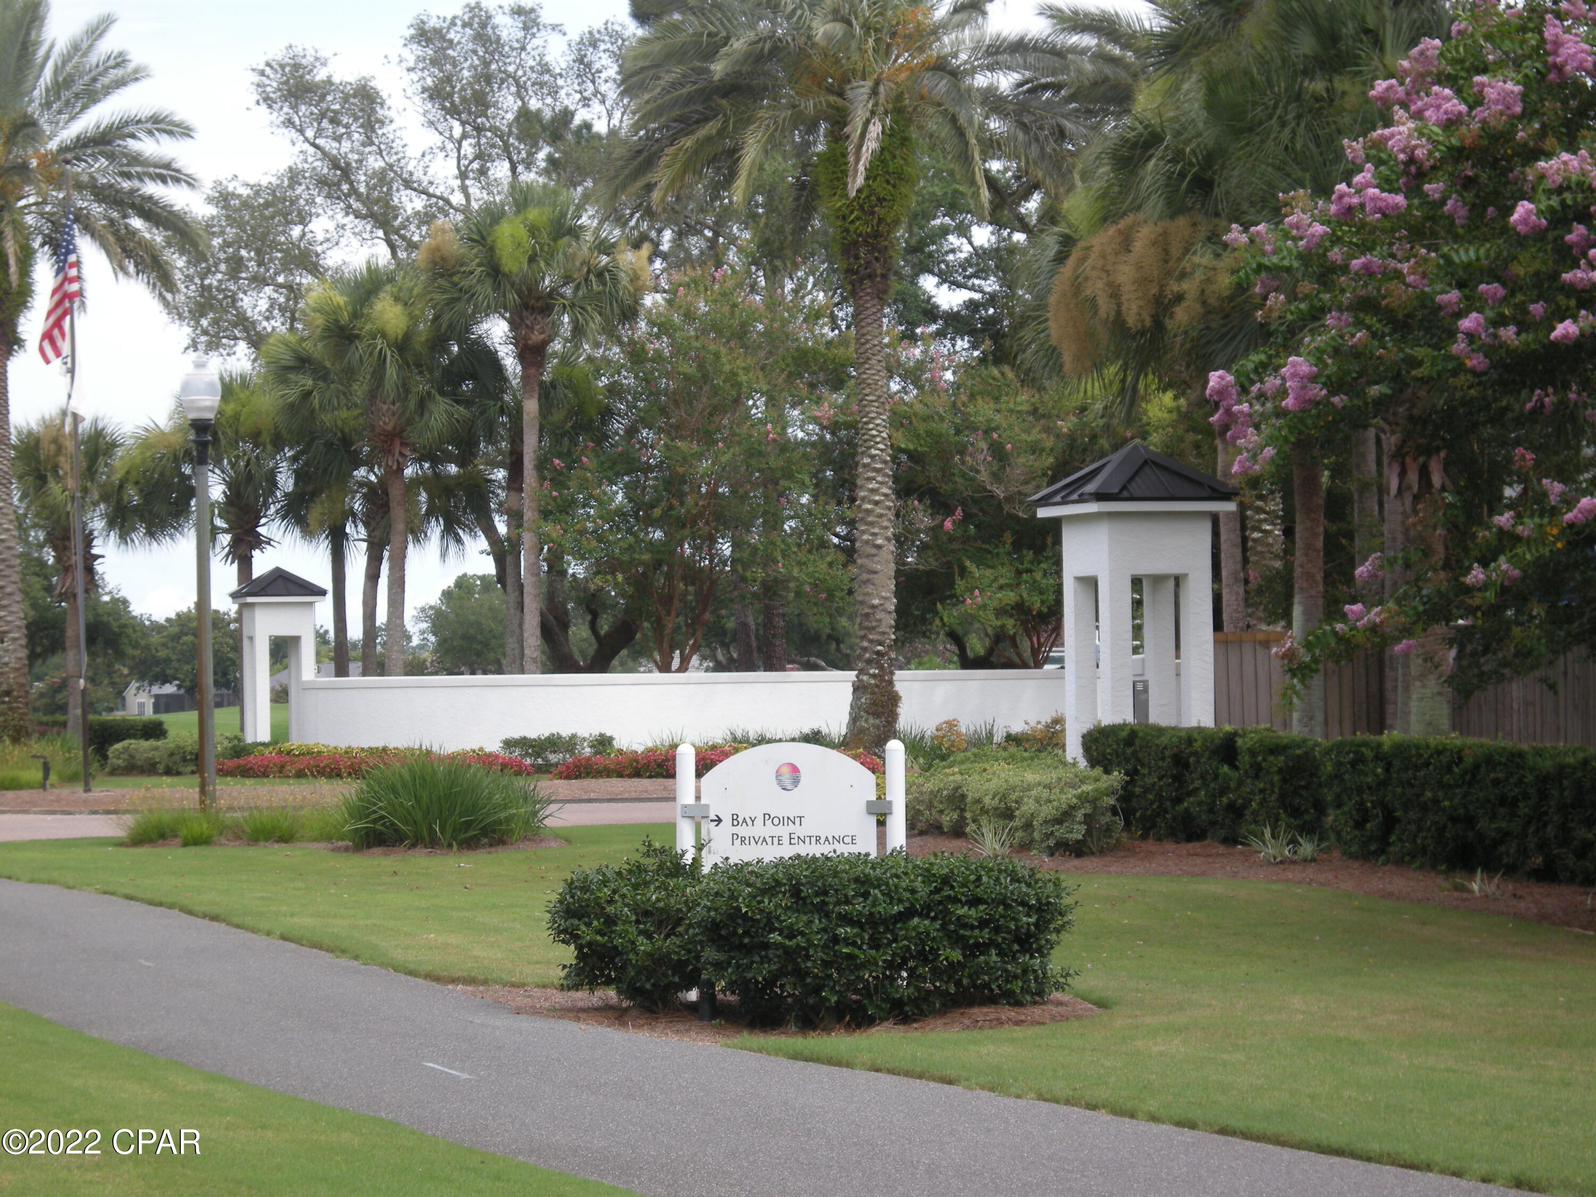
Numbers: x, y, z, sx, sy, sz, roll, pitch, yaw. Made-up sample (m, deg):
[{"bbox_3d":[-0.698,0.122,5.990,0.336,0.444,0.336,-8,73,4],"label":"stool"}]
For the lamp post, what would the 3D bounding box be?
[{"bbox_3d":[-6.500,-0.130,46.000,0.440,5.050,0.440,-1,-1,-8],"label":"lamp post"}]

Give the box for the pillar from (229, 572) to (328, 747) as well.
[{"bbox_3d":[-11.360,1.271,92.000,1.880,3.950,1.880,0,-1,-17],"label":"pillar"}]

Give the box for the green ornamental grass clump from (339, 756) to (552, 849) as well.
[{"bbox_3d":[-3.480,1.982,41.300,2.050,0.860,1.750,-1,-1,0],"label":"green ornamental grass clump"}]

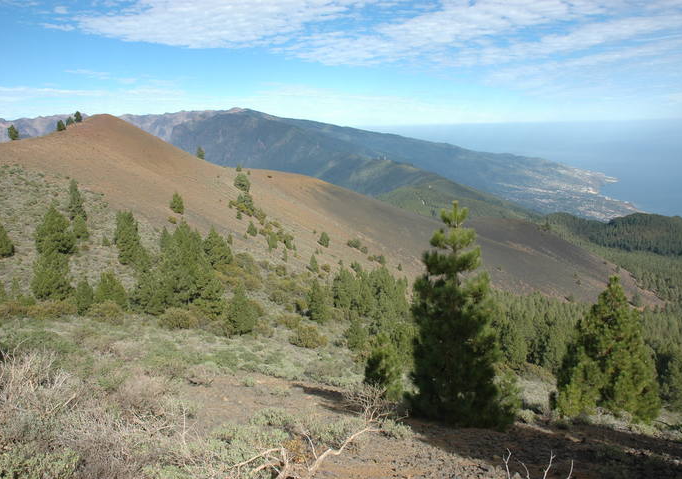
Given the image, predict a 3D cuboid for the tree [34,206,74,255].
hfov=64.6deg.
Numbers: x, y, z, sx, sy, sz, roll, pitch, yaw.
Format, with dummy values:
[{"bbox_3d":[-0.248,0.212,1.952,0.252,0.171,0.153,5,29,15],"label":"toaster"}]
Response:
[{"bbox_3d":[-32.804,-1.034,62.000,4.596,5.350,4.596,-8,15,-28],"label":"tree"}]

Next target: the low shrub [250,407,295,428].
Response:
[{"bbox_3d":[-0.838,2.177,6.600,0.563,0.250,0.500,-3,13,-8],"label":"low shrub"}]

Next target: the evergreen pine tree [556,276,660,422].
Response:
[{"bbox_3d":[7.690,3.000,15.500,2.720,4.019,2.720,-1,13,0],"label":"evergreen pine tree"}]

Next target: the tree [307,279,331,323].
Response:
[{"bbox_3d":[-1.793,5.087,45.000,2.001,3.559,2.001,-2,13,-2],"label":"tree"}]

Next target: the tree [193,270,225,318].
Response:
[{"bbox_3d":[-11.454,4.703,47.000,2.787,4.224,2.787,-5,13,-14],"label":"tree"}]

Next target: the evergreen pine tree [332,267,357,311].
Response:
[{"bbox_3d":[0.365,5.431,60.000,2.906,4.565,2.906,-1,13,0],"label":"evergreen pine tree"}]

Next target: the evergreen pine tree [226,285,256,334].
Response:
[{"bbox_3d":[-9.004,6.098,48.000,2.642,4.363,2.642,-1,13,0],"label":"evergreen pine tree"}]

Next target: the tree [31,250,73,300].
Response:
[{"bbox_3d":[-27.267,3.403,51.000,3.970,4.584,3.970,-8,15,-28],"label":"tree"}]

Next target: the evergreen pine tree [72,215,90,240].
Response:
[{"bbox_3d":[-40.674,-1.942,84.000,2.550,3.949,2.550,-1,13,0],"label":"evergreen pine tree"}]

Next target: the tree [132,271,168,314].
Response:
[{"bbox_3d":[-17.035,4.715,48.000,3.202,3.797,3.202,-6,14,-20],"label":"tree"}]

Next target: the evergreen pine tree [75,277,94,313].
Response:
[{"bbox_3d":[-27.220,5.841,57.000,1.737,4.018,1.737,-1,13,0],"label":"evergreen pine tree"}]

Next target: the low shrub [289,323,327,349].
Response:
[{"bbox_3d":[-2.229,6.583,37.000,2.606,1.650,2.400,-2,13,-4],"label":"low shrub"}]

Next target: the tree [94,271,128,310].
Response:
[{"bbox_3d":[-24.872,5.218,58.000,3.393,3.897,3.393,-1,13,0],"label":"tree"}]

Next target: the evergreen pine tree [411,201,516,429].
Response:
[{"bbox_3d":[2.395,1.394,10.500,2.013,4.341,2.013,-1,13,0],"label":"evergreen pine tree"}]

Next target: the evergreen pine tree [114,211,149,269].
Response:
[{"bbox_3d":[-28.919,-0.142,74.000,4.653,7.755,4.653,-1,13,0],"label":"evergreen pine tree"}]

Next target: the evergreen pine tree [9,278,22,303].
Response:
[{"bbox_3d":[-29.558,4.631,49.000,1.090,2.114,1.090,-9,15,-31],"label":"evergreen pine tree"}]

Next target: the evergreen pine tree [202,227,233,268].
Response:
[{"bbox_3d":[-13.167,0.860,58.000,3.225,4.379,3.225,-4,13,-13],"label":"evergreen pine tree"}]

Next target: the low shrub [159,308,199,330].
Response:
[{"bbox_3d":[-14.349,7.000,48.000,3.420,1.339,3.420,-1,13,0],"label":"low shrub"}]

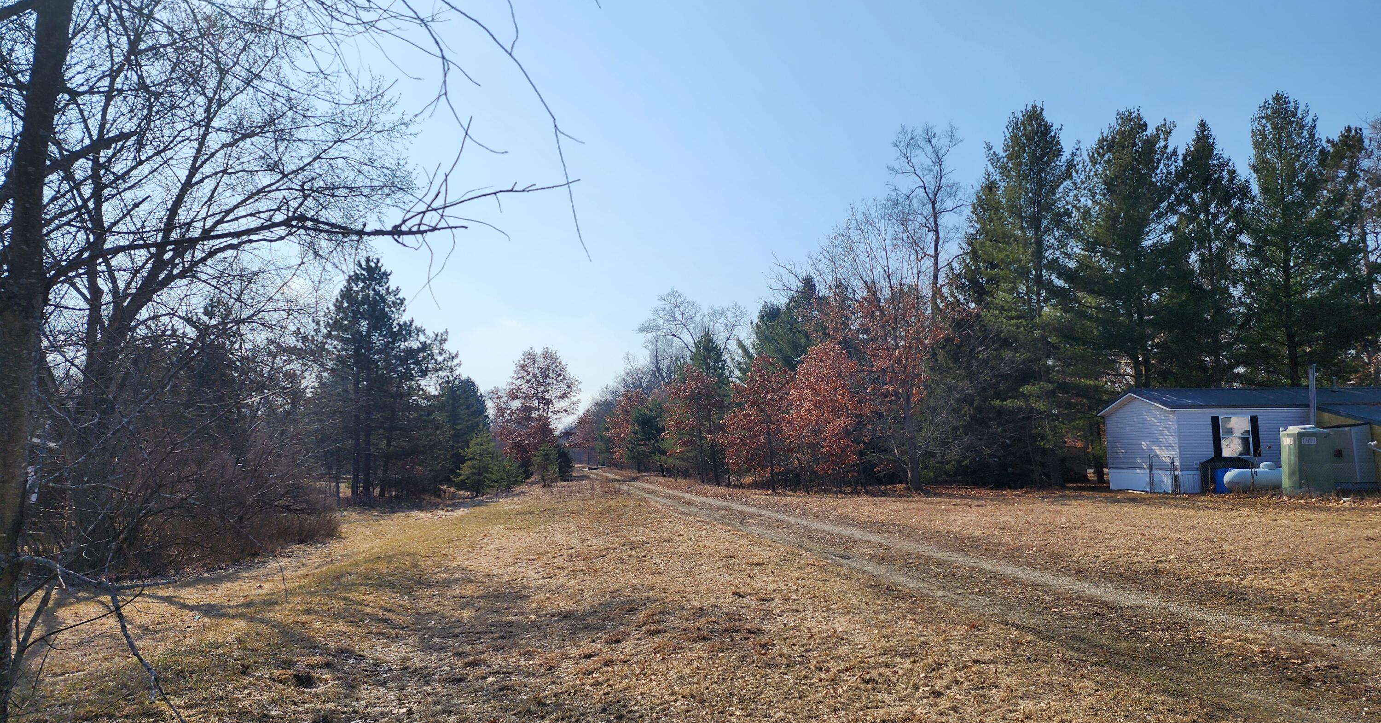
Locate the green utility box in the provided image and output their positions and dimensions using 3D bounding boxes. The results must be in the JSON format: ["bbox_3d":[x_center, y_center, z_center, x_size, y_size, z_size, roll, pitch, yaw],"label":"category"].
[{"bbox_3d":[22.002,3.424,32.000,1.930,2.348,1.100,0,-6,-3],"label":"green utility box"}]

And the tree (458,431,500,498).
[{"bbox_3d":[-11.036,5.372,48.000,2.200,3.450,2.200,0,-6,-3],"label":"tree"}]

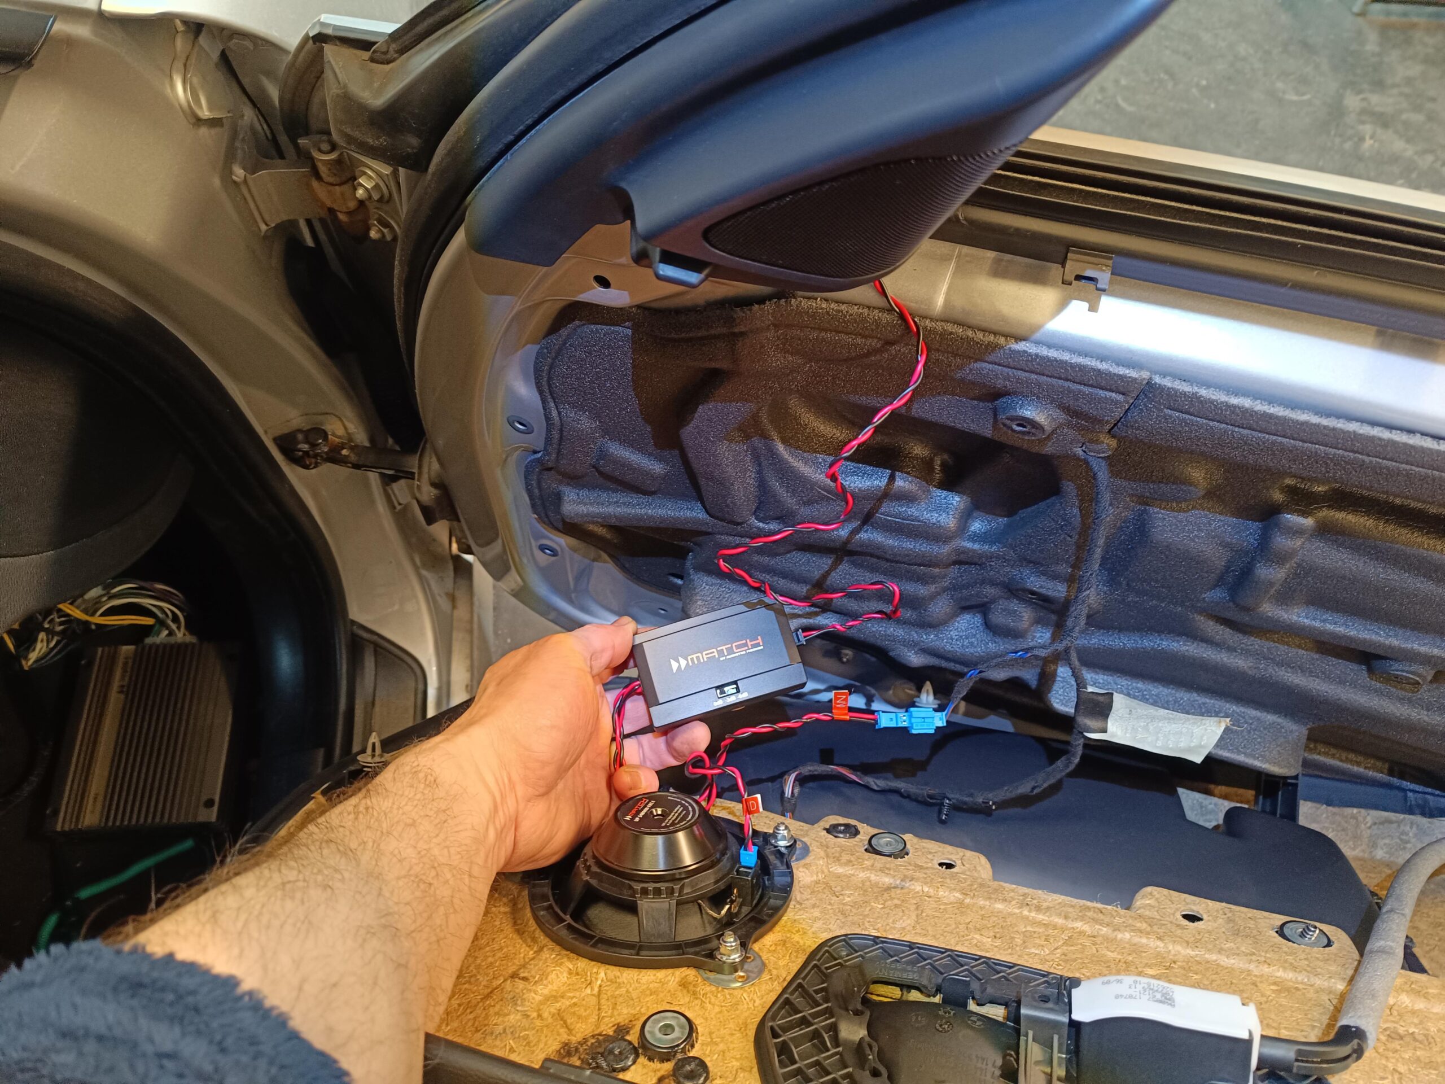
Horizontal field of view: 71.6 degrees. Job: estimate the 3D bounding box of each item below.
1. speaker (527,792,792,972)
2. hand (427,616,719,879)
[{"bbox_3d":[-0.027,0.143,0.455,0.124,0.044,0.128,0,13,0],"label":"speaker"},{"bbox_3d":[-0.064,0.083,0.420,0.078,0.095,0.135,20,15,36],"label":"hand"}]

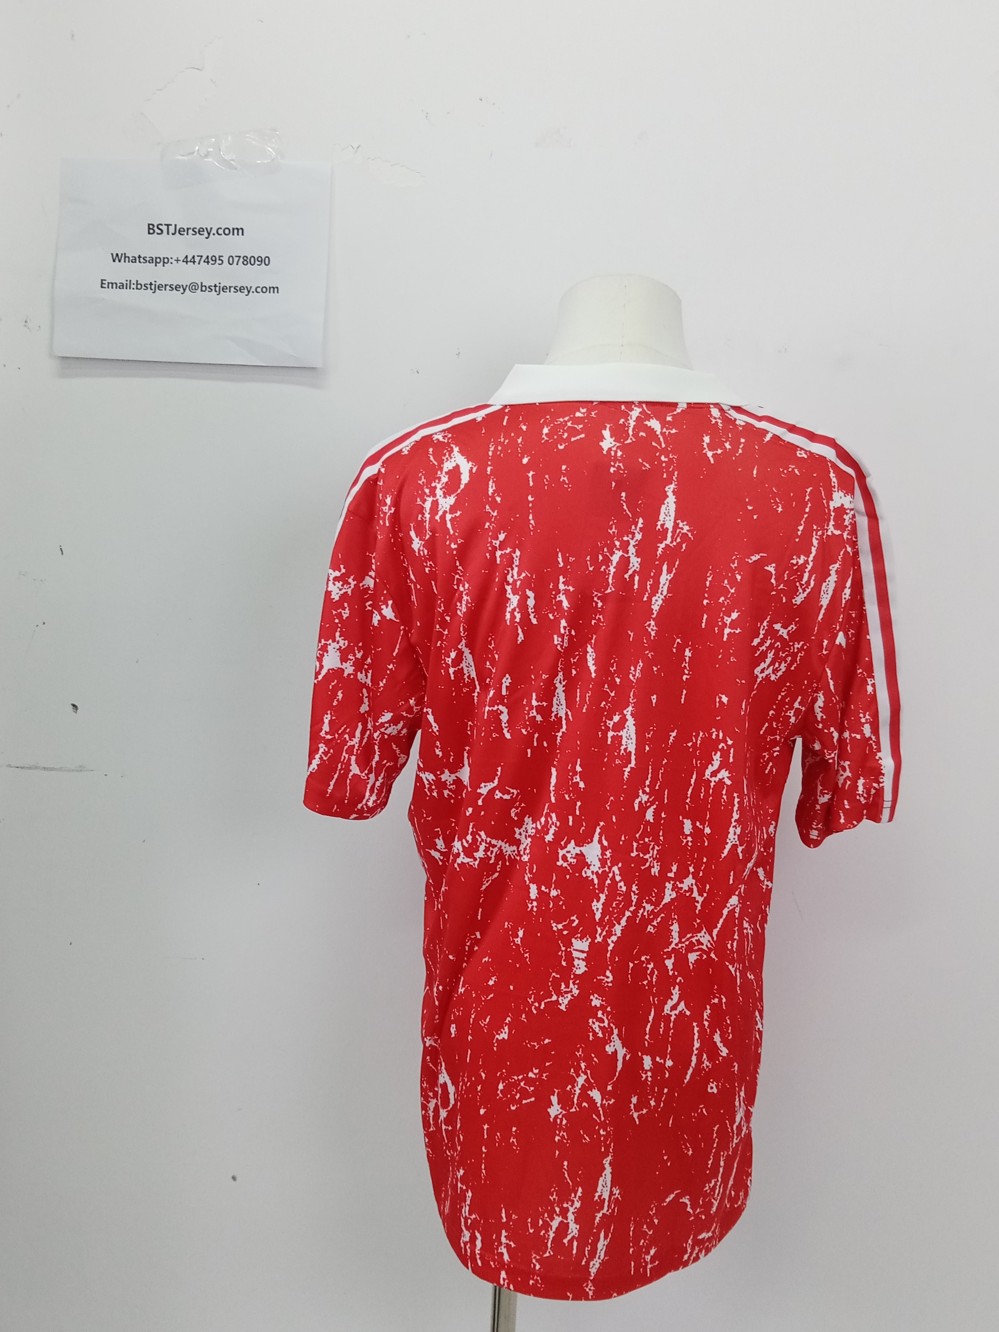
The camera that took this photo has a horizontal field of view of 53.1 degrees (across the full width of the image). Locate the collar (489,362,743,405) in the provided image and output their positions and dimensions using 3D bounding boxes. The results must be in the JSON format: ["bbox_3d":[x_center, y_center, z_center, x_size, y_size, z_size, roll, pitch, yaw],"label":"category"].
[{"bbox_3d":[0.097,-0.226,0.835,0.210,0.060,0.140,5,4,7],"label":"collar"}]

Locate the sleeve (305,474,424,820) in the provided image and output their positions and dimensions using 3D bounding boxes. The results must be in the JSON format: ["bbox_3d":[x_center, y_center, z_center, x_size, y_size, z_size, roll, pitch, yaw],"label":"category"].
[{"bbox_3d":[-0.116,-0.016,0.870,0.100,0.285,0.145,7,4,7],"label":"sleeve"}]

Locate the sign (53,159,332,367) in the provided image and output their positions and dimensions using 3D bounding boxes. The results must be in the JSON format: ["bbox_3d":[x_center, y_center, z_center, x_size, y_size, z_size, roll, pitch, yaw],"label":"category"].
[{"bbox_3d":[-0.329,-0.431,1.068,0.297,0.210,0.008,4,4,5],"label":"sign"}]

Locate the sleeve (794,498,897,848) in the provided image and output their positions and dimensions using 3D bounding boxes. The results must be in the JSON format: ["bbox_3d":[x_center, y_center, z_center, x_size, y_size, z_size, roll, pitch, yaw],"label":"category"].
[{"bbox_3d":[0.293,0.007,0.845,0.094,0.285,0.145,-1,4,7],"label":"sleeve"}]

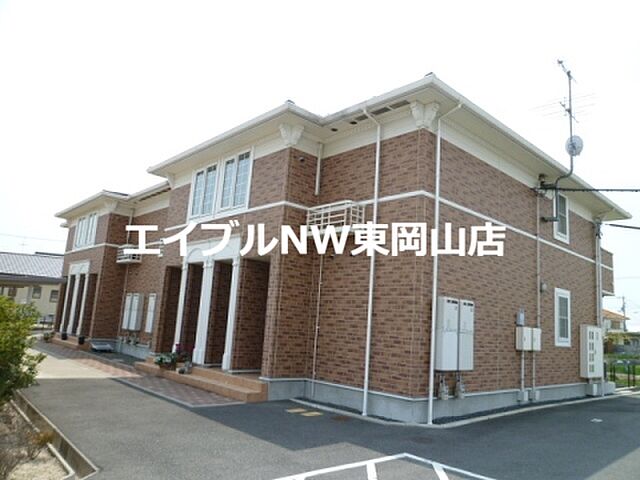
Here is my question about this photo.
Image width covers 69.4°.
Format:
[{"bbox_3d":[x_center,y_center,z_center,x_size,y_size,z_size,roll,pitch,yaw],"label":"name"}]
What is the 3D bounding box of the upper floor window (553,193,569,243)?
[{"bbox_3d":[6.608,-0.624,12.645,1.093,1.368,0.117,14,-14,-41],"label":"upper floor window"}]

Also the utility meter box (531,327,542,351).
[{"bbox_3d":[4.888,2.276,10.550,0.465,0.487,0.145,13,-13,-41],"label":"utility meter box"}]

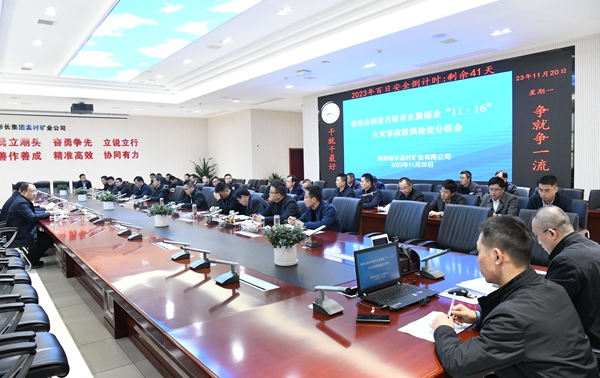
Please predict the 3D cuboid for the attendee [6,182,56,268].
[{"bbox_3d":[-4.129,0.545,6.205,0.740,1.310,0.540,-5,5,-38],"label":"attendee"}]

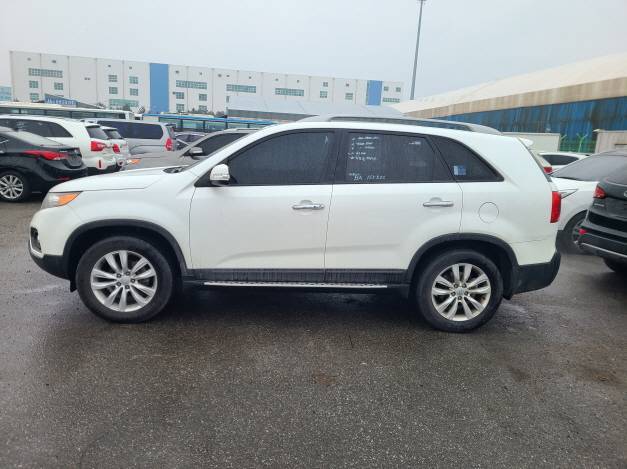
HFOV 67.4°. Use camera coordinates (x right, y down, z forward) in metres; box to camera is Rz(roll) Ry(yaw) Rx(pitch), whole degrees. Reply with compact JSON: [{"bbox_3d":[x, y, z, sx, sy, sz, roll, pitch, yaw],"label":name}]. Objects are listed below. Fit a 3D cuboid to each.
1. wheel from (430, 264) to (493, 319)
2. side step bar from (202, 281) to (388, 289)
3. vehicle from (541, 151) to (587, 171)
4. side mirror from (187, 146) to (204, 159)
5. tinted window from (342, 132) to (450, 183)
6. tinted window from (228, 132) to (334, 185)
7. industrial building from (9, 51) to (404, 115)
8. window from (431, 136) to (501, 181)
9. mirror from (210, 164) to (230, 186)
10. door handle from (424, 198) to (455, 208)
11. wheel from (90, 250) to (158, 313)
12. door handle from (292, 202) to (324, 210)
[{"bbox_3d":[1.216,0.464,3.951,0.498,0.498,0.190,2,11,-4],"label":"wheel"},{"bbox_3d":[-0.137,0.388,3.806,1.500,0.055,0.140,2,11,-4],"label":"side step bar"},{"bbox_3d":[8.471,-2.525,18.824,1.850,1.650,4.450,1,11,-11],"label":"vehicle"},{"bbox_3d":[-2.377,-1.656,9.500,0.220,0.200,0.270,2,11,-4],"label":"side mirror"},{"bbox_3d":[0.662,-0.617,3.737,0.870,0.435,0.050,2,-15,-4],"label":"tinted window"},{"bbox_3d":[-0.250,-0.599,3.678,0.827,0.442,0.050,2,-14,-4],"label":"tinted window"},{"bbox_3d":[-34.574,-47.505,177.432,126.937,23.500,40.000,1,11,-11],"label":"industrial building"},{"bbox_3d":[1.224,-0.614,3.765,0.540,0.360,0.060,2,-6,-5],"label":"window"},{"bbox_3d":[-0.688,-0.440,3.453,0.135,0.145,0.220,2,11,-5],"label":"mirror"},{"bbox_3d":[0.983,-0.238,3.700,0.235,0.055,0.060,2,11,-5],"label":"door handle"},{"bbox_3d":[-1.474,0.350,3.741,0.498,0.498,0.190,2,11,-4],"label":"wheel"},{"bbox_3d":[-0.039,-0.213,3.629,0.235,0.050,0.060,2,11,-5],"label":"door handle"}]

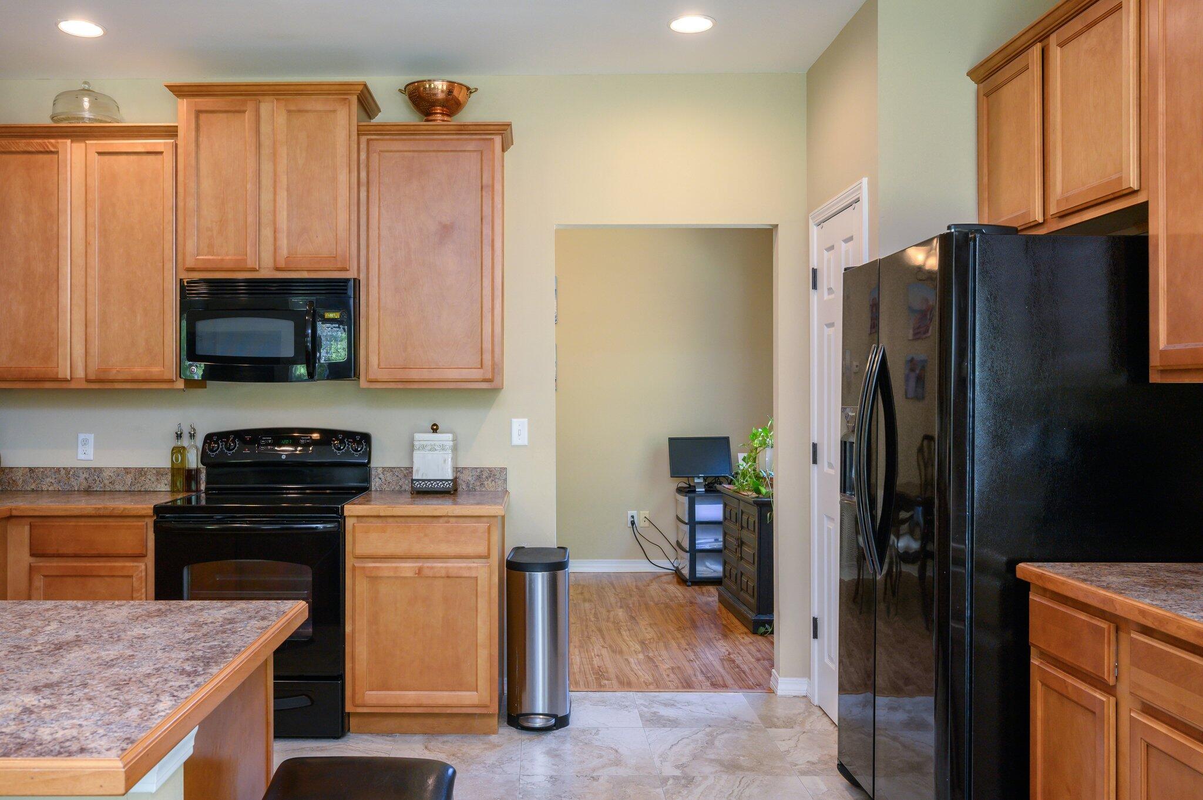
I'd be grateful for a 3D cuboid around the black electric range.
[{"bbox_3d":[-1.395,0.728,3.775,0.740,1.200,0.660,0,0,-2],"label":"black electric range"}]

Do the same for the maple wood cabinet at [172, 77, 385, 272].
[{"bbox_3d":[-1.402,-0.917,3.930,0.810,0.800,0.385,0,0,-2],"label":"maple wood cabinet"}]

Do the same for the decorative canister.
[{"bbox_3d":[-0.740,0.257,4.000,0.178,0.305,0.165,0,0,-2],"label":"decorative canister"}]

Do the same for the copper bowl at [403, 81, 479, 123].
[{"bbox_3d":[-0.700,-1.260,3.890,0.330,0.190,0.290,0,0,-2],"label":"copper bowl"}]

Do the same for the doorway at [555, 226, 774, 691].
[{"bbox_3d":[0.290,0.265,4.180,1.010,2.135,0.130,0,0,-2],"label":"doorway"}]

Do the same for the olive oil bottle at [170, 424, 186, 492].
[{"bbox_3d":[-1.890,0.262,4.030,0.061,0.303,0.061,0,0,-2],"label":"olive oil bottle"}]

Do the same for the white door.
[{"bbox_3d":[1.000,0.247,3.717,0.100,2.160,0.710,0,0,-3],"label":"white door"}]

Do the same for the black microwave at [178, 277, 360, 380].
[{"bbox_3d":[-1.394,-0.291,3.925,0.750,0.425,0.390,0,0,-2],"label":"black microwave"}]

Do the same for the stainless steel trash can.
[{"bbox_3d":[-0.267,0.990,3.790,0.255,0.680,0.340,0,0,-2],"label":"stainless steel trash can"}]

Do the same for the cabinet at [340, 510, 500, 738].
[{"bbox_3d":[-0.715,0.887,3.815,0.610,0.885,0.610,0,0,-2],"label":"cabinet"}]

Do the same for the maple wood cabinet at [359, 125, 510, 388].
[{"bbox_3d":[-0.710,-0.606,3.940,0.630,1.110,0.355,0,0,-2],"label":"maple wood cabinet"}]

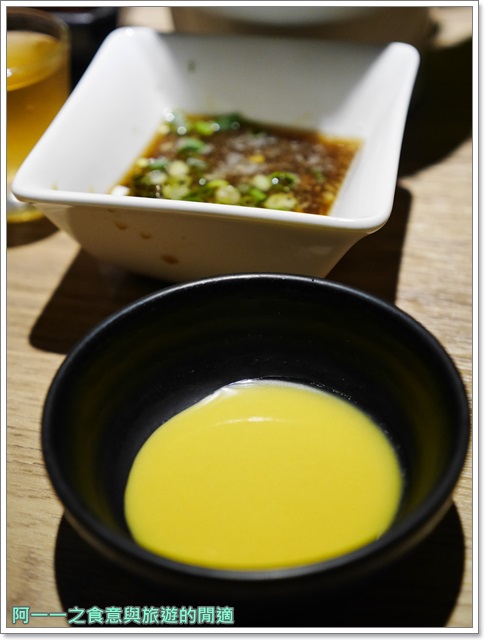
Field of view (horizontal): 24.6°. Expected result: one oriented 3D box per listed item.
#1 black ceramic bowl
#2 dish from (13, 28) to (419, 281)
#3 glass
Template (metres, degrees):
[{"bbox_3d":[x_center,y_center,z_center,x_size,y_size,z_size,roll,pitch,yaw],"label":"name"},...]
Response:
[{"bbox_3d":[0.005,0.043,0.340,0.124,0.049,0.124,-2,41,0],"label":"black ceramic bowl"},{"bbox_3d":[-0.003,-0.054,0.443,0.131,0.063,0.131,6,41,9],"label":"dish"},{"bbox_3d":[-0.101,-0.085,0.475,0.065,0.073,0.065,-2,41,0],"label":"glass"}]

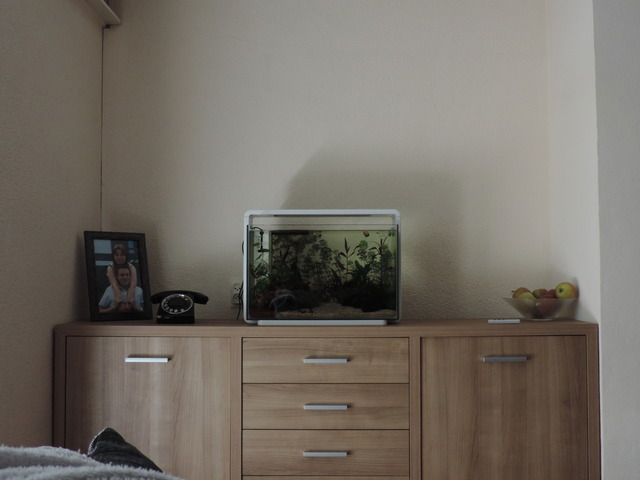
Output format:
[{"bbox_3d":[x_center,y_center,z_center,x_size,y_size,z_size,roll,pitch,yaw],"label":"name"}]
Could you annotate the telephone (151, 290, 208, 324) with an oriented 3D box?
[{"bbox_3d":[-0.553,0.262,2.910,0.225,0.122,0.170,0,-3,3],"label":"telephone"}]

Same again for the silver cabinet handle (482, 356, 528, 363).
[{"bbox_3d":[0.665,0.429,2.650,0.160,0.018,0.030,0,-3,1],"label":"silver cabinet handle"}]

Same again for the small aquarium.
[{"bbox_3d":[0.007,0.108,2.860,0.600,0.432,0.300,0,-3,1],"label":"small aquarium"}]

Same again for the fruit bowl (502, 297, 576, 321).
[{"bbox_3d":[0.867,0.272,2.920,0.290,0.093,0.290,0,-3,1],"label":"fruit bowl"}]

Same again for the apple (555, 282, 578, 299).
[{"bbox_3d":[0.963,0.205,2.890,0.083,0.077,0.083,0,-3,1],"label":"apple"}]

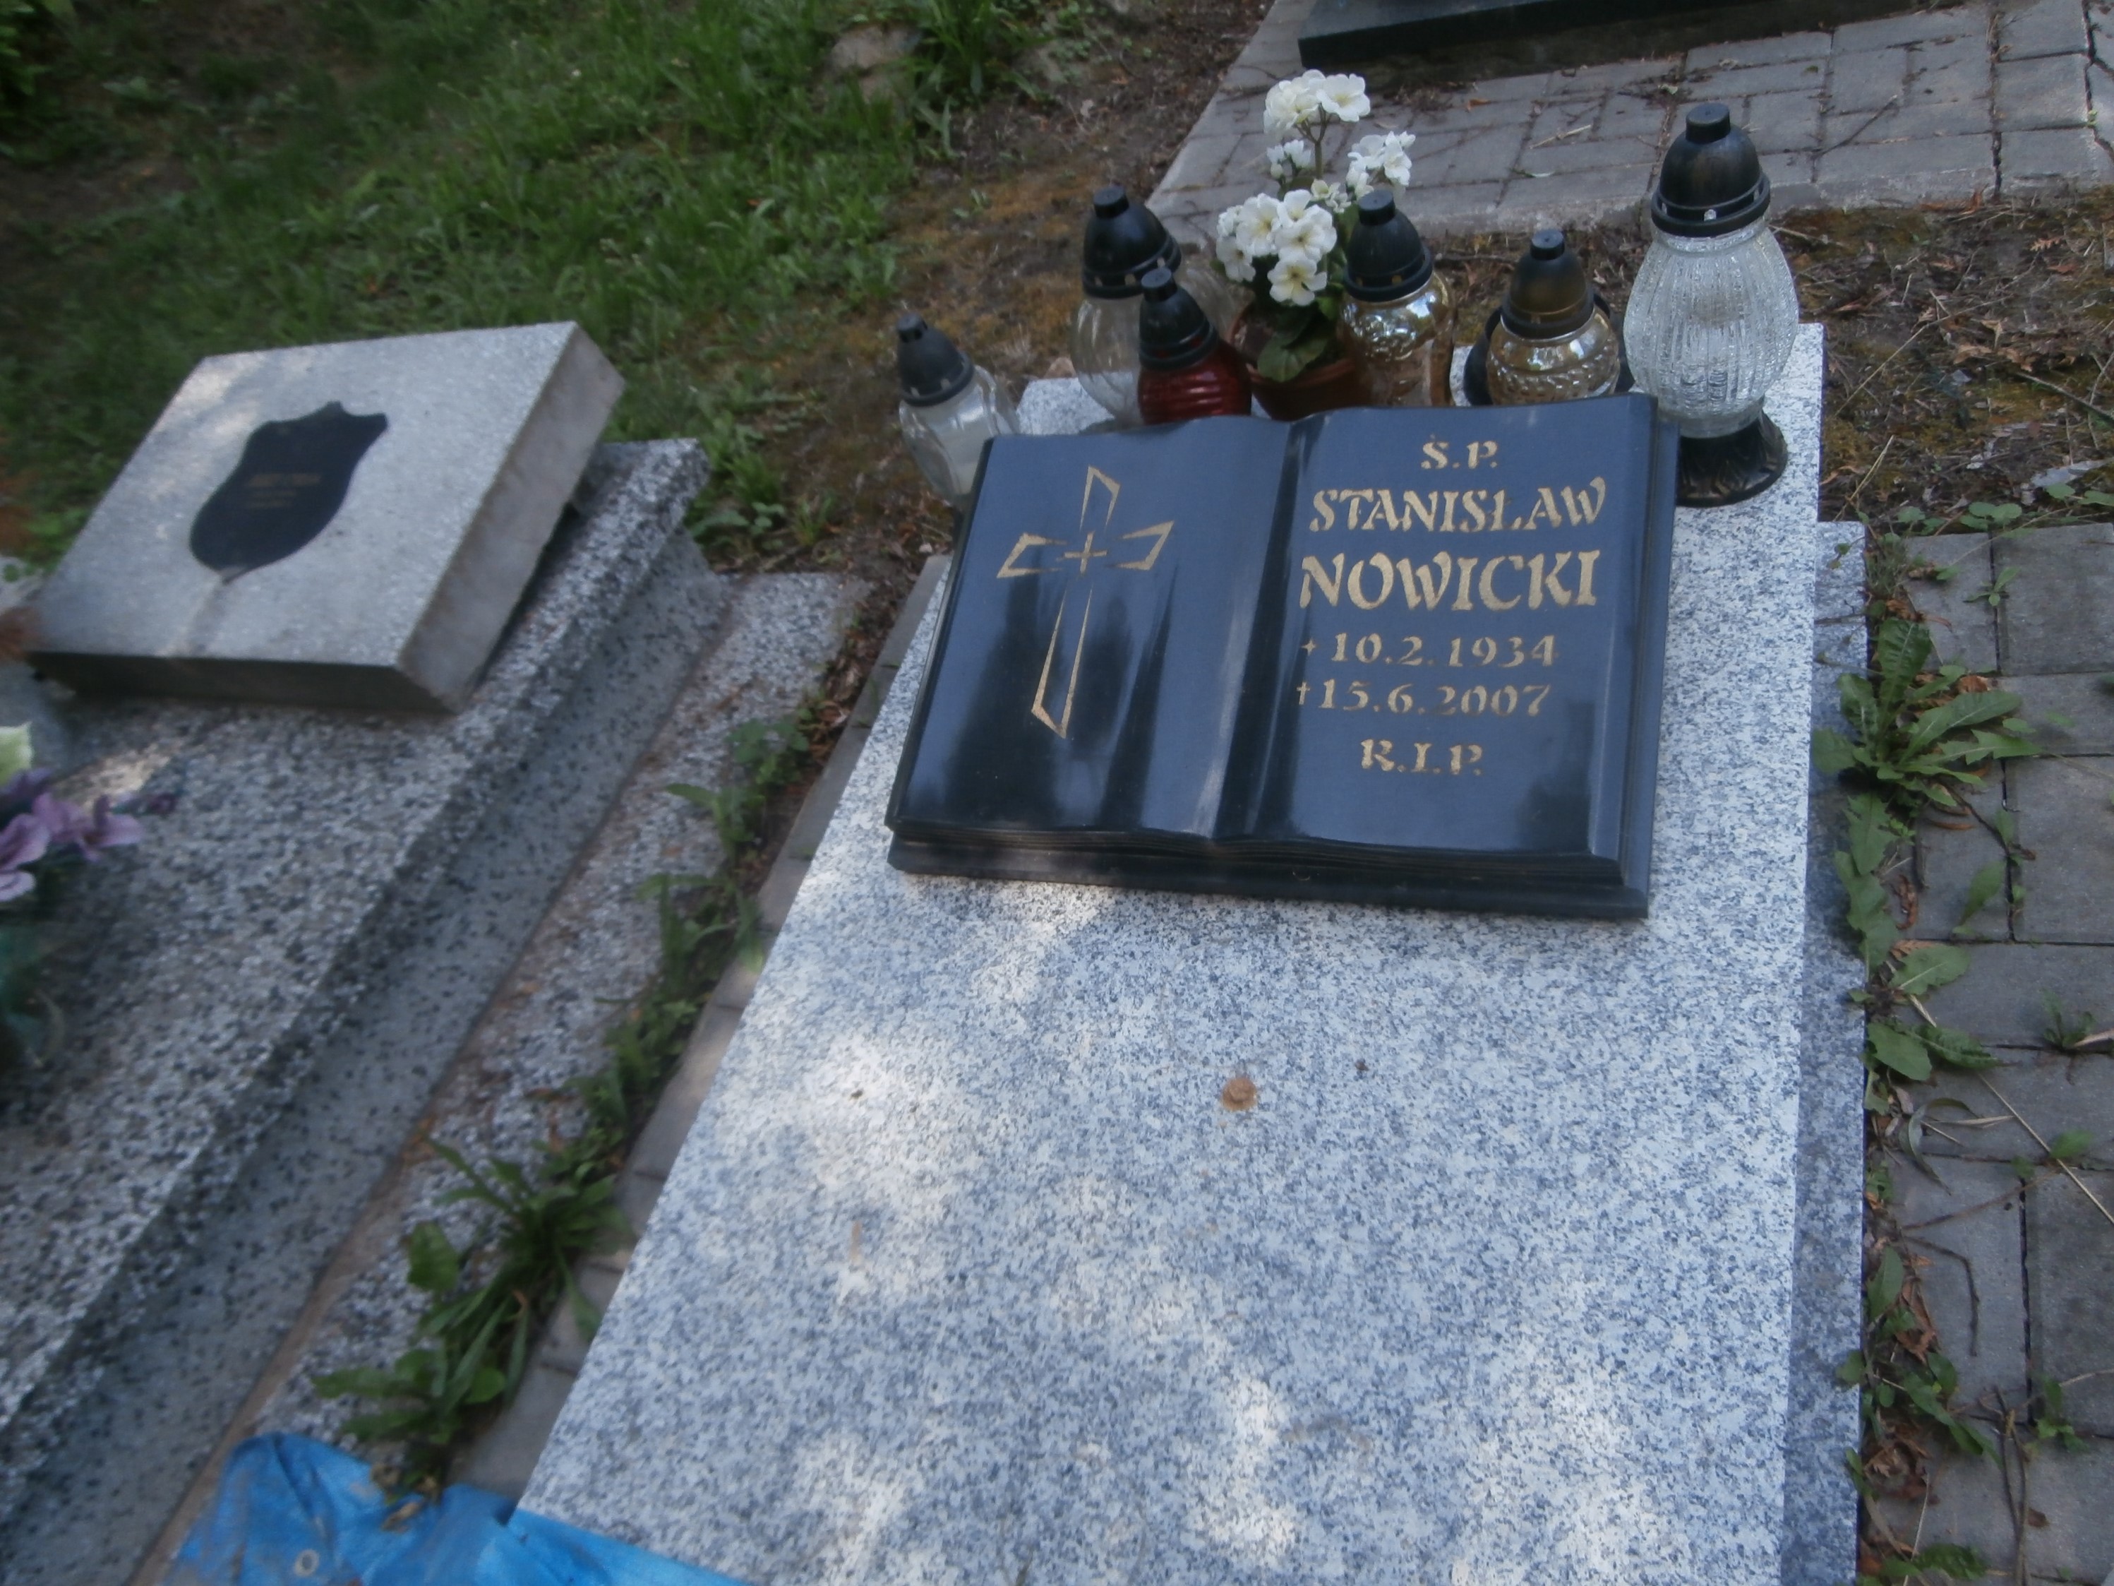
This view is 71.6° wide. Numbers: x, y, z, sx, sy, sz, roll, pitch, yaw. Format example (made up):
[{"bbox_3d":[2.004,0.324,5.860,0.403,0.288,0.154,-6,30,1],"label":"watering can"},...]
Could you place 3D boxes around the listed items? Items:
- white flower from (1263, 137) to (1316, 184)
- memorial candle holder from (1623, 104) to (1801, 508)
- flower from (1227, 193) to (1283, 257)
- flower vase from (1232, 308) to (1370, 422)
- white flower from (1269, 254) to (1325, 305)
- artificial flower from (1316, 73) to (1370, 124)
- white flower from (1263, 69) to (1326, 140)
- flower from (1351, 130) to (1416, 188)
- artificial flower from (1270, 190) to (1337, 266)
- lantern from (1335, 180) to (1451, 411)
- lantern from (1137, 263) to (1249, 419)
[{"bbox_3d":[0.204,-0.553,1.282,0.040,0.034,0.036,-12,35,14],"label":"white flower"},{"bbox_3d":[0.519,-0.386,1.158,0.129,0.333,0.129,1,54,24],"label":"memorial candle holder"},{"bbox_3d":[0.174,-0.502,1.296,0.049,0.050,0.036,-14,35,13],"label":"flower"},{"bbox_3d":[0.260,-0.418,1.443,0.158,0.112,0.158,-13,50,14],"label":"flower vase"},{"bbox_3d":[0.214,-0.459,1.313,0.045,0.044,0.026,-13,35,13],"label":"white flower"},{"bbox_3d":[0.235,-0.572,1.207,0.044,0.039,0.027,-11,32,16],"label":"artificial flower"},{"bbox_3d":[0.198,-0.575,1.223,0.051,0.050,0.042,-12,35,14],"label":"white flower"},{"bbox_3d":[0.274,-0.533,1.235,0.050,0.044,0.041,-10,36,16],"label":"flower"},{"bbox_3d":[0.215,-0.494,1.282,0.054,0.056,0.036,-13,32,14],"label":"artificial flower"},{"bbox_3d":[0.304,-0.398,1.293,0.100,0.284,0.100,-10,51,16],"label":"lantern"},{"bbox_3d":[0.127,-0.384,1.387,0.108,0.241,0.108,-18,49,10],"label":"lantern"}]

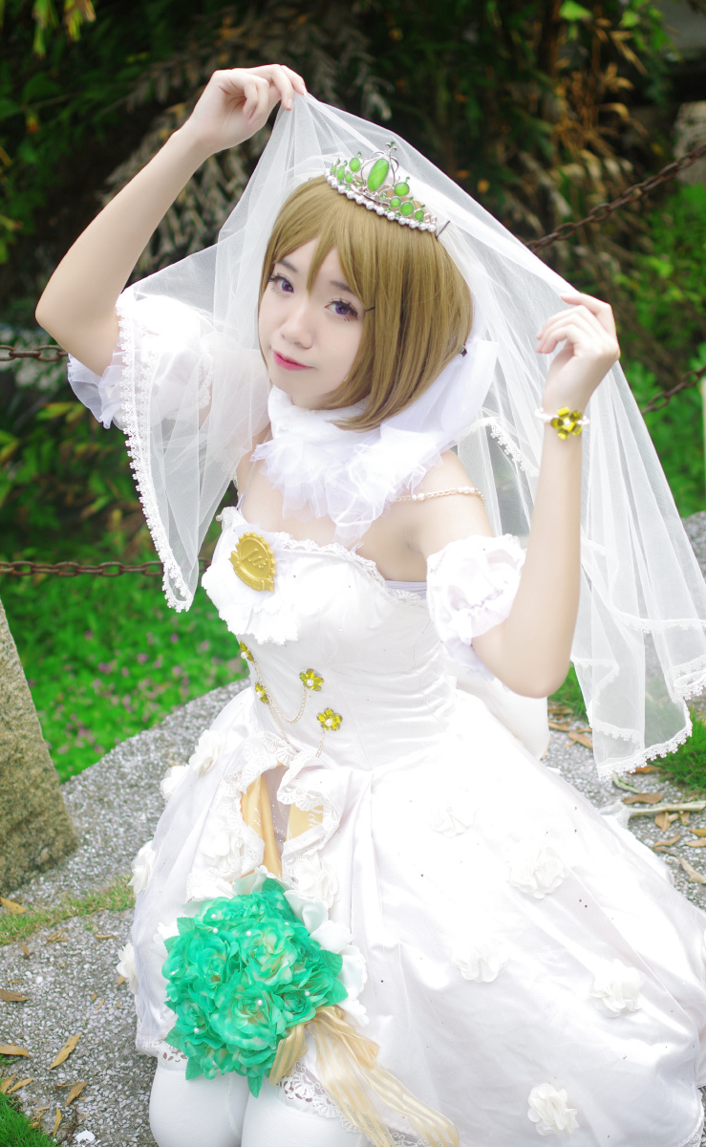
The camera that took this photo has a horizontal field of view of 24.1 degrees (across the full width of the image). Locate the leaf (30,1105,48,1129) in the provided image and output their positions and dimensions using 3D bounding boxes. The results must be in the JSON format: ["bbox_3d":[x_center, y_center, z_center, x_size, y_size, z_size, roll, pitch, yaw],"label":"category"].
[{"bbox_3d":[-0.336,0.582,1.772,0.018,0.014,0.032,6,24,22],"label":"leaf"}]

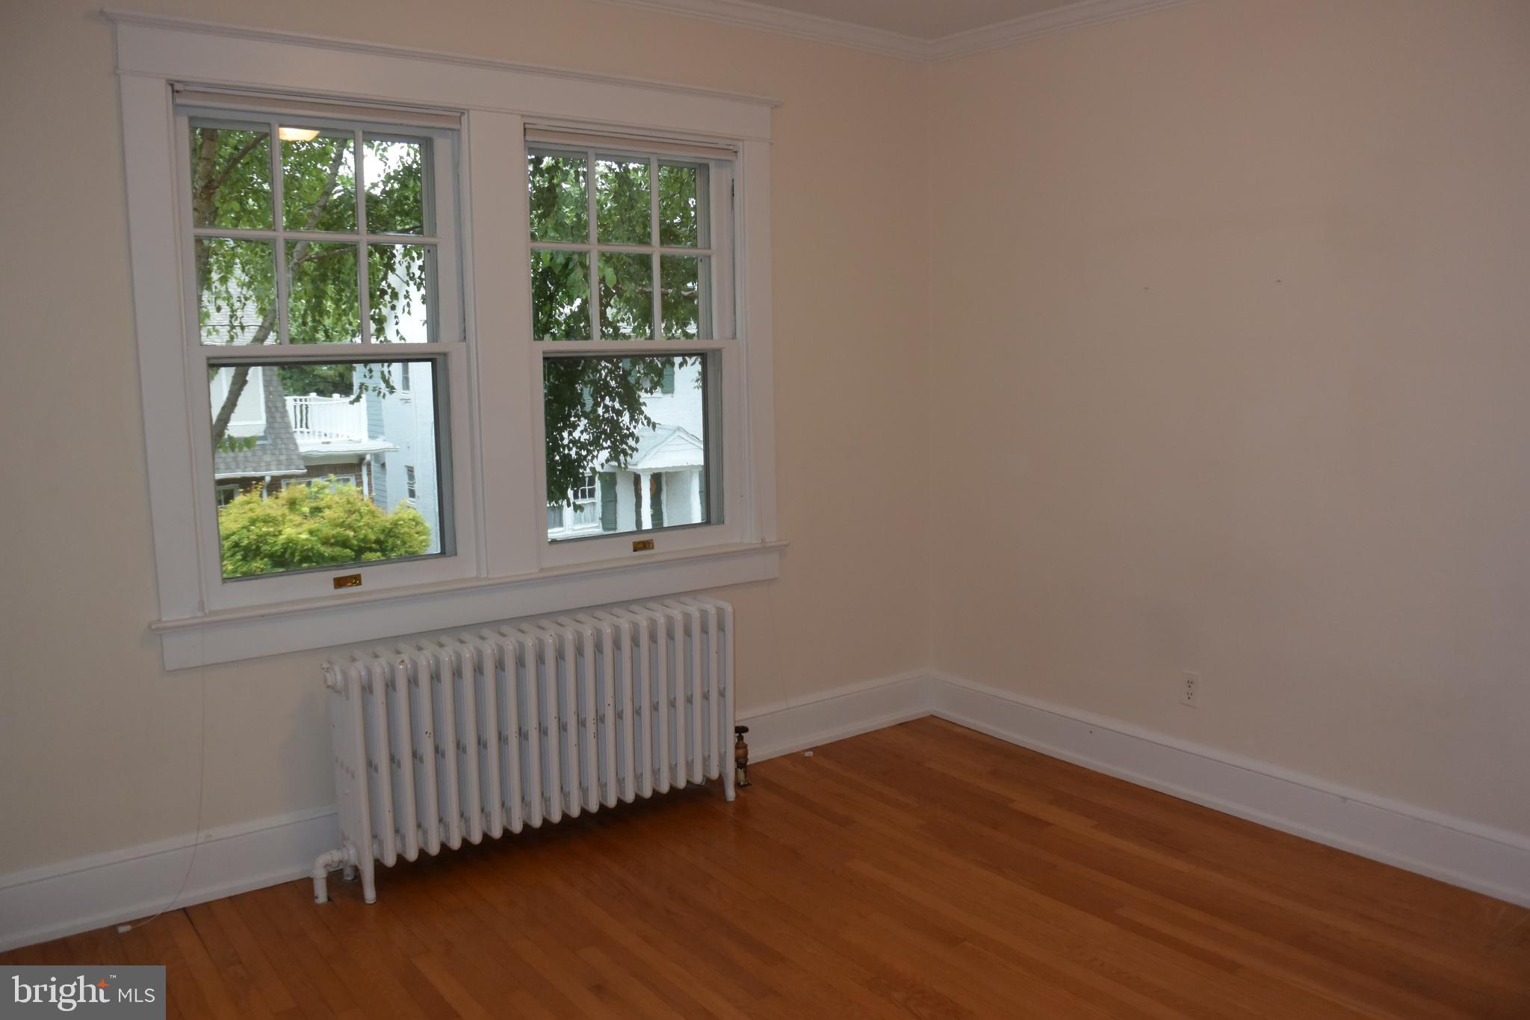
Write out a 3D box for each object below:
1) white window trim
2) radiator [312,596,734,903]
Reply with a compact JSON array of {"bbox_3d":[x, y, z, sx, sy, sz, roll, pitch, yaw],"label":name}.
[{"bbox_3d":[-0.807,-0.496,3.589,2.080,1.685,0.115,-6,9,-35],"label":"white window trim"},{"bbox_3d":[-0.696,0.696,3.549,1.340,0.675,0.220,-6,9,-35],"label":"radiator"}]

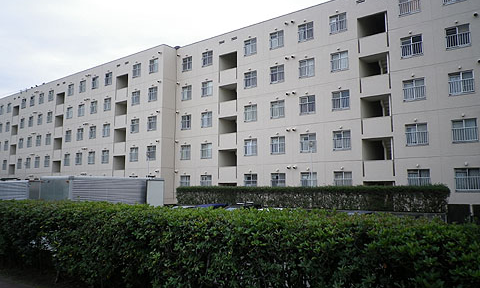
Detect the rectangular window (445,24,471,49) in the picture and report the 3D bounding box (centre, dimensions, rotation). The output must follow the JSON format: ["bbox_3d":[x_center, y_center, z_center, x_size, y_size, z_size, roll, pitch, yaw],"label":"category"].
[{"bbox_3d":[12.299,-6.017,21.863,1.194,1.246,0.150,-5,-8,37],"label":"rectangular window"}]

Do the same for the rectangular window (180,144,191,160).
[{"bbox_3d":[-4.920,0.783,35.133,1.197,1.287,0.150,-5,-8,37],"label":"rectangular window"}]

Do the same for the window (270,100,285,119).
[{"bbox_3d":[2.856,-2.629,29.583,1.225,1.287,0.150,-5,-8,37],"label":"window"}]

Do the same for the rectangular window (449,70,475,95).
[{"bbox_3d":[12.393,-3.392,21.726,1.202,1.258,0.180,-5,-8,37],"label":"rectangular window"}]

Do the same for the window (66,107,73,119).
[{"bbox_3d":[-19.846,-3.630,45.212,1.178,1.287,0.150,-5,-8,37],"label":"window"}]

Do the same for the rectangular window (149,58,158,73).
[{"bbox_3d":[-7.772,-7.036,35.058,1.179,1.265,0.150,-5,-8,37],"label":"rectangular window"}]

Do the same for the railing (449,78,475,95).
[{"bbox_3d":[12.601,-3.258,22.124,1.287,0.768,0.120,-5,-8,37],"label":"railing"}]

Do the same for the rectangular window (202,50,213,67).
[{"bbox_3d":[-2.782,-7.372,33.669,1.206,1.258,0.180,-5,-8,37],"label":"rectangular window"}]

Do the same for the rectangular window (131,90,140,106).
[{"bbox_3d":[-9.680,-4.265,36.176,1.179,1.265,0.150,-5,-8,37],"label":"rectangular window"}]

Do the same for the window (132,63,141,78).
[{"bbox_3d":[-10.179,-7.208,38.234,1.200,1.287,0.150,-5,-8,37],"label":"window"}]

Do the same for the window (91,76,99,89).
[{"bbox_3d":[-15.894,-6.708,42.547,1.172,1.287,0.150,-5,-8,37],"label":"window"}]

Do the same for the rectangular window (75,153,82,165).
[{"bbox_3d":[-17.345,1.628,41.893,1.171,1.246,0.150,-5,-8,37],"label":"rectangular window"}]

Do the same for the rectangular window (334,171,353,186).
[{"bbox_3d":[6.755,2.430,25.301,1.198,1.258,0.180,-5,-8,37],"label":"rectangular window"}]

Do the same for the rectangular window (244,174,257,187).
[{"bbox_3d":[0.845,3.010,30.465,1.208,1.287,0.150,-5,-8,37],"label":"rectangular window"}]

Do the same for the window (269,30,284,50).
[{"bbox_3d":[2.856,-8.092,30.217,1.225,1.287,0.150,-5,-8,37],"label":"window"}]

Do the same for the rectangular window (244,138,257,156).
[{"bbox_3d":[0.809,0.250,29.667,1.179,1.227,0.150,-5,-8,37],"label":"rectangular window"}]

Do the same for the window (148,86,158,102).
[{"bbox_3d":[-7.858,-4.474,35.264,1.153,1.258,0.180,-5,-8,37],"label":"window"}]

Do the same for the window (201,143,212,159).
[{"bbox_3d":[-2.805,0.565,32.397,1.179,1.227,0.150,-5,-8,37],"label":"window"}]

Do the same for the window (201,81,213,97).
[{"bbox_3d":[-2.806,-4.733,33.416,1.188,1.246,0.150,-5,-8,37],"label":"window"}]

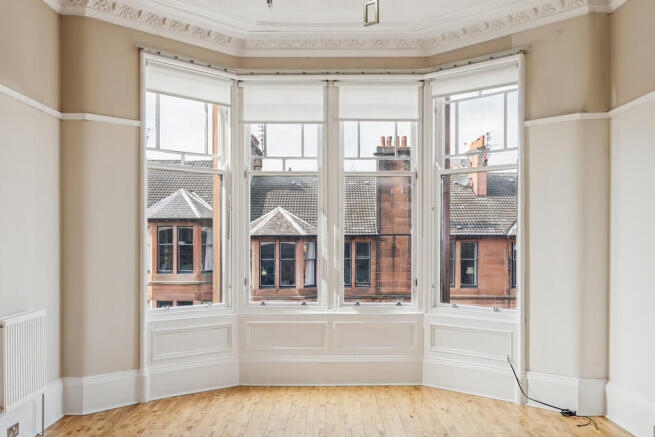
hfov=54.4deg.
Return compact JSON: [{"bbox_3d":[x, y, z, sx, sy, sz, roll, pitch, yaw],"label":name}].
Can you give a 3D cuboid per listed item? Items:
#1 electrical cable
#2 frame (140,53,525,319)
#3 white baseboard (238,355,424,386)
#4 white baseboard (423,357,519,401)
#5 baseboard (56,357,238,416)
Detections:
[{"bbox_3d":[1.779,1.335,4.975,0.228,0.385,0.882,1,-1,-32],"label":"electrical cable"},{"bbox_3d":[0.045,-0.235,5.620,3.140,2.240,0.760,0,-1,0],"label":"frame"},{"bbox_3d":[0.033,1.421,5.930,1.720,0.275,0.050,0,-1,0],"label":"white baseboard"},{"bbox_3d":[1.231,1.405,5.600,0.950,0.275,0.050,-1,-1,44],"label":"white baseboard"},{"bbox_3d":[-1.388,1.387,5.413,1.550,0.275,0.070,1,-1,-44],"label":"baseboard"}]

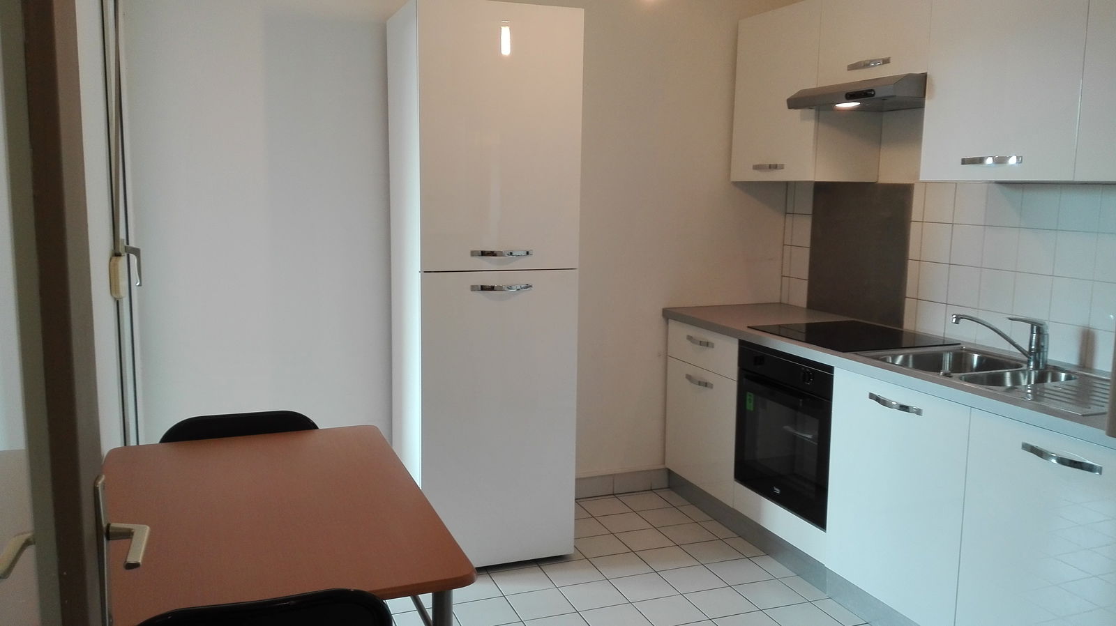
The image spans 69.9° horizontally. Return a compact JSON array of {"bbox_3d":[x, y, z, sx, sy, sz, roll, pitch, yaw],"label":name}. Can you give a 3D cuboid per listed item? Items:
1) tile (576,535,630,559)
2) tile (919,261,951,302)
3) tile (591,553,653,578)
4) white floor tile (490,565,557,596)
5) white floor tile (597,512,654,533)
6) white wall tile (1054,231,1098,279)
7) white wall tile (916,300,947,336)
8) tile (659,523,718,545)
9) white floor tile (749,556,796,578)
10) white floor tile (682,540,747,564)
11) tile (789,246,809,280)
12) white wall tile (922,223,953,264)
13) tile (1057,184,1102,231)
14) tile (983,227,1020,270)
[{"bbox_3d":[0.175,0.951,3.246,0.203,0.010,0.186,-1,9,-23],"label":"tile"},{"bbox_3d":[1.484,-0.120,3.146,0.010,0.151,0.149,-2,8,-21],"label":"tile"},{"bbox_3d":[0.251,1.004,3.159,0.200,0.010,0.181,-2,9,-21],"label":"tile"},{"bbox_3d":[-0.131,0.983,2.919,0.203,0.010,0.186,-1,9,-23],"label":"white floor tile"},{"bbox_3d":[0.293,0.921,3.493,0.203,0.010,0.186,-1,9,-23],"label":"white floor tile"},{"bbox_3d":[1.683,-0.191,2.587,0.010,0.151,0.149,-2,8,-21],"label":"white wall tile"},{"bbox_3d":[1.547,0.027,3.305,0.010,0.142,0.147,-2,9,-21],"label":"white wall tile"},{"bbox_3d":[0.583,0.992,3.567,0.212,0.010,0.198,-2,9,-21],"label":"tile"},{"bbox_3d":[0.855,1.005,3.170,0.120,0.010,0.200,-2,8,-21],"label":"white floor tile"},{"bbox_3d":[0.636,0.989,3.288,0.200,0.010,0.181,-2,9,-21],"label":"white floor tile"},{"bbox_3d":[1.174,-0.242,3.856,0.010,0.152,0.136,-3,9,-24],"label":"tile"},{"bbox_3d":[1.486,-0.270,3.126,0.010,0.151,0.149,-2,8,-21],"label":"white wall tile"},{"bbox_3d":[1.685,-0.340,2.567,0.010,0.151,0.149,-2,8,-21],"label":"tile"},{"bbox_3d":[1.600,-0.233,2.884,0.010,0.152,0.136,-3,9,-24],"label":"tile"}]

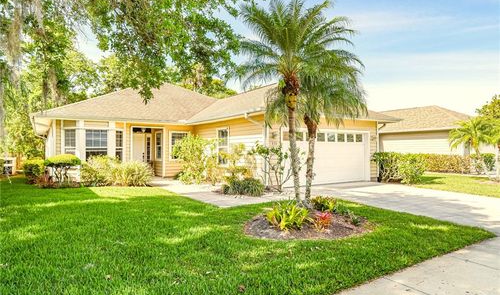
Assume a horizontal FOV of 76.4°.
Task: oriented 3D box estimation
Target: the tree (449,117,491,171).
[{"bbox_3d":[13.100,-0.200,19.000,2.250,3.250,2.250,0,0,0],"label":"tree"}]

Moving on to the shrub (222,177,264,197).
[{"bbox_3d":[-0.210,1.250,10.500,1.350,0.620,1.050,0,0,0],"label":"shrub"}]

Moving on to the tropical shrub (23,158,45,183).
[{"bbox_3d":[-9.200,0.970,13.500,0.850,1.020,0.850,0,0,0],"label":"tropical shrub"}]

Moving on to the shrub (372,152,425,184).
[{"bbox_3d":[6.650,0.900,14.200,2.100,1.380,1.500,0,0,0],"label":"shrub"}]

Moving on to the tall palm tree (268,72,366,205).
[{"bbox_3d":[1.670,-0.200,8.200,2.450,3.400,2.400,0,0,0],"label":"tall palm tree"}]

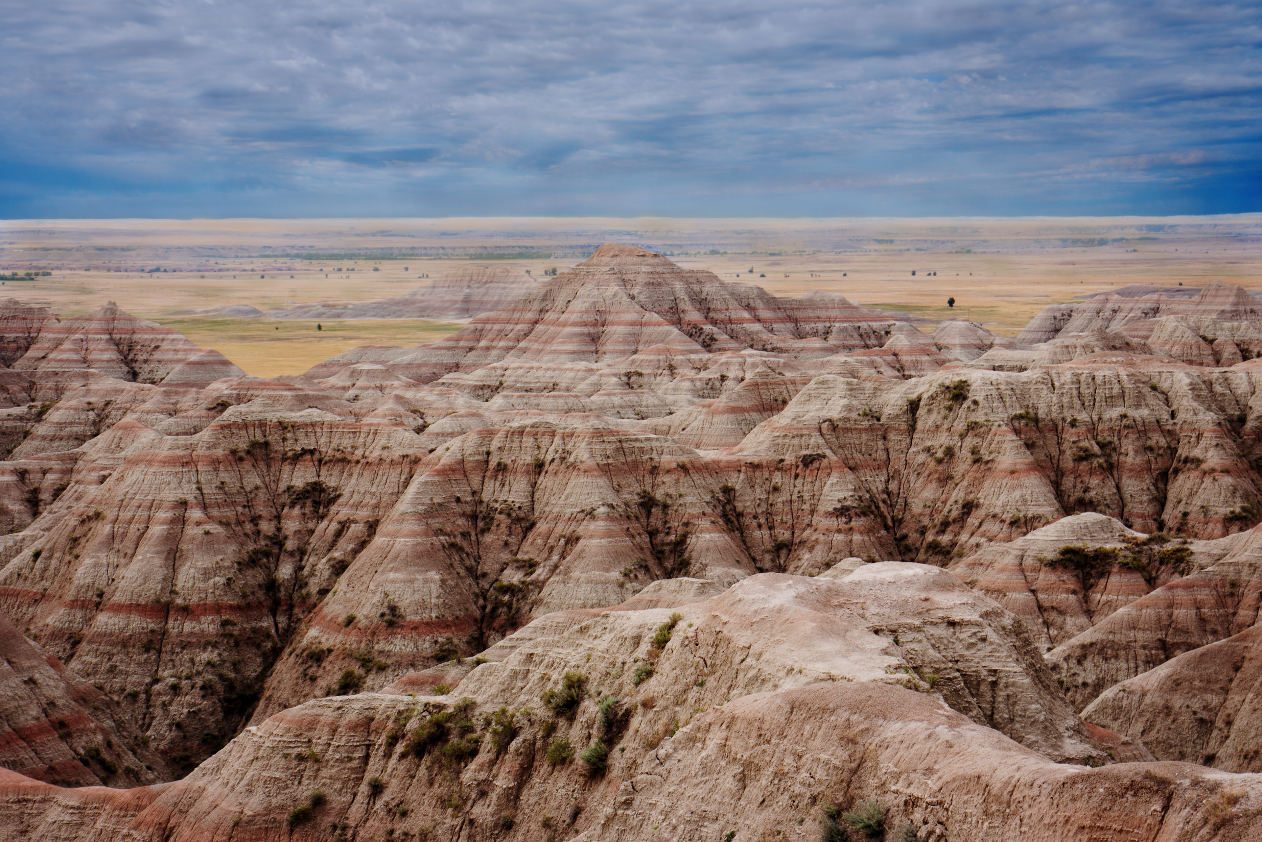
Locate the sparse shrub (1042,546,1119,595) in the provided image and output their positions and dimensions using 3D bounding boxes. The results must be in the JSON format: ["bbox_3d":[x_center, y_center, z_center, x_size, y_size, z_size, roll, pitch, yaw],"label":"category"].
[{"bbox_3d":[19.930,6.515,127.000,3.300,2.050,2.600,1,4,9],"label":"sparse shrub"}]

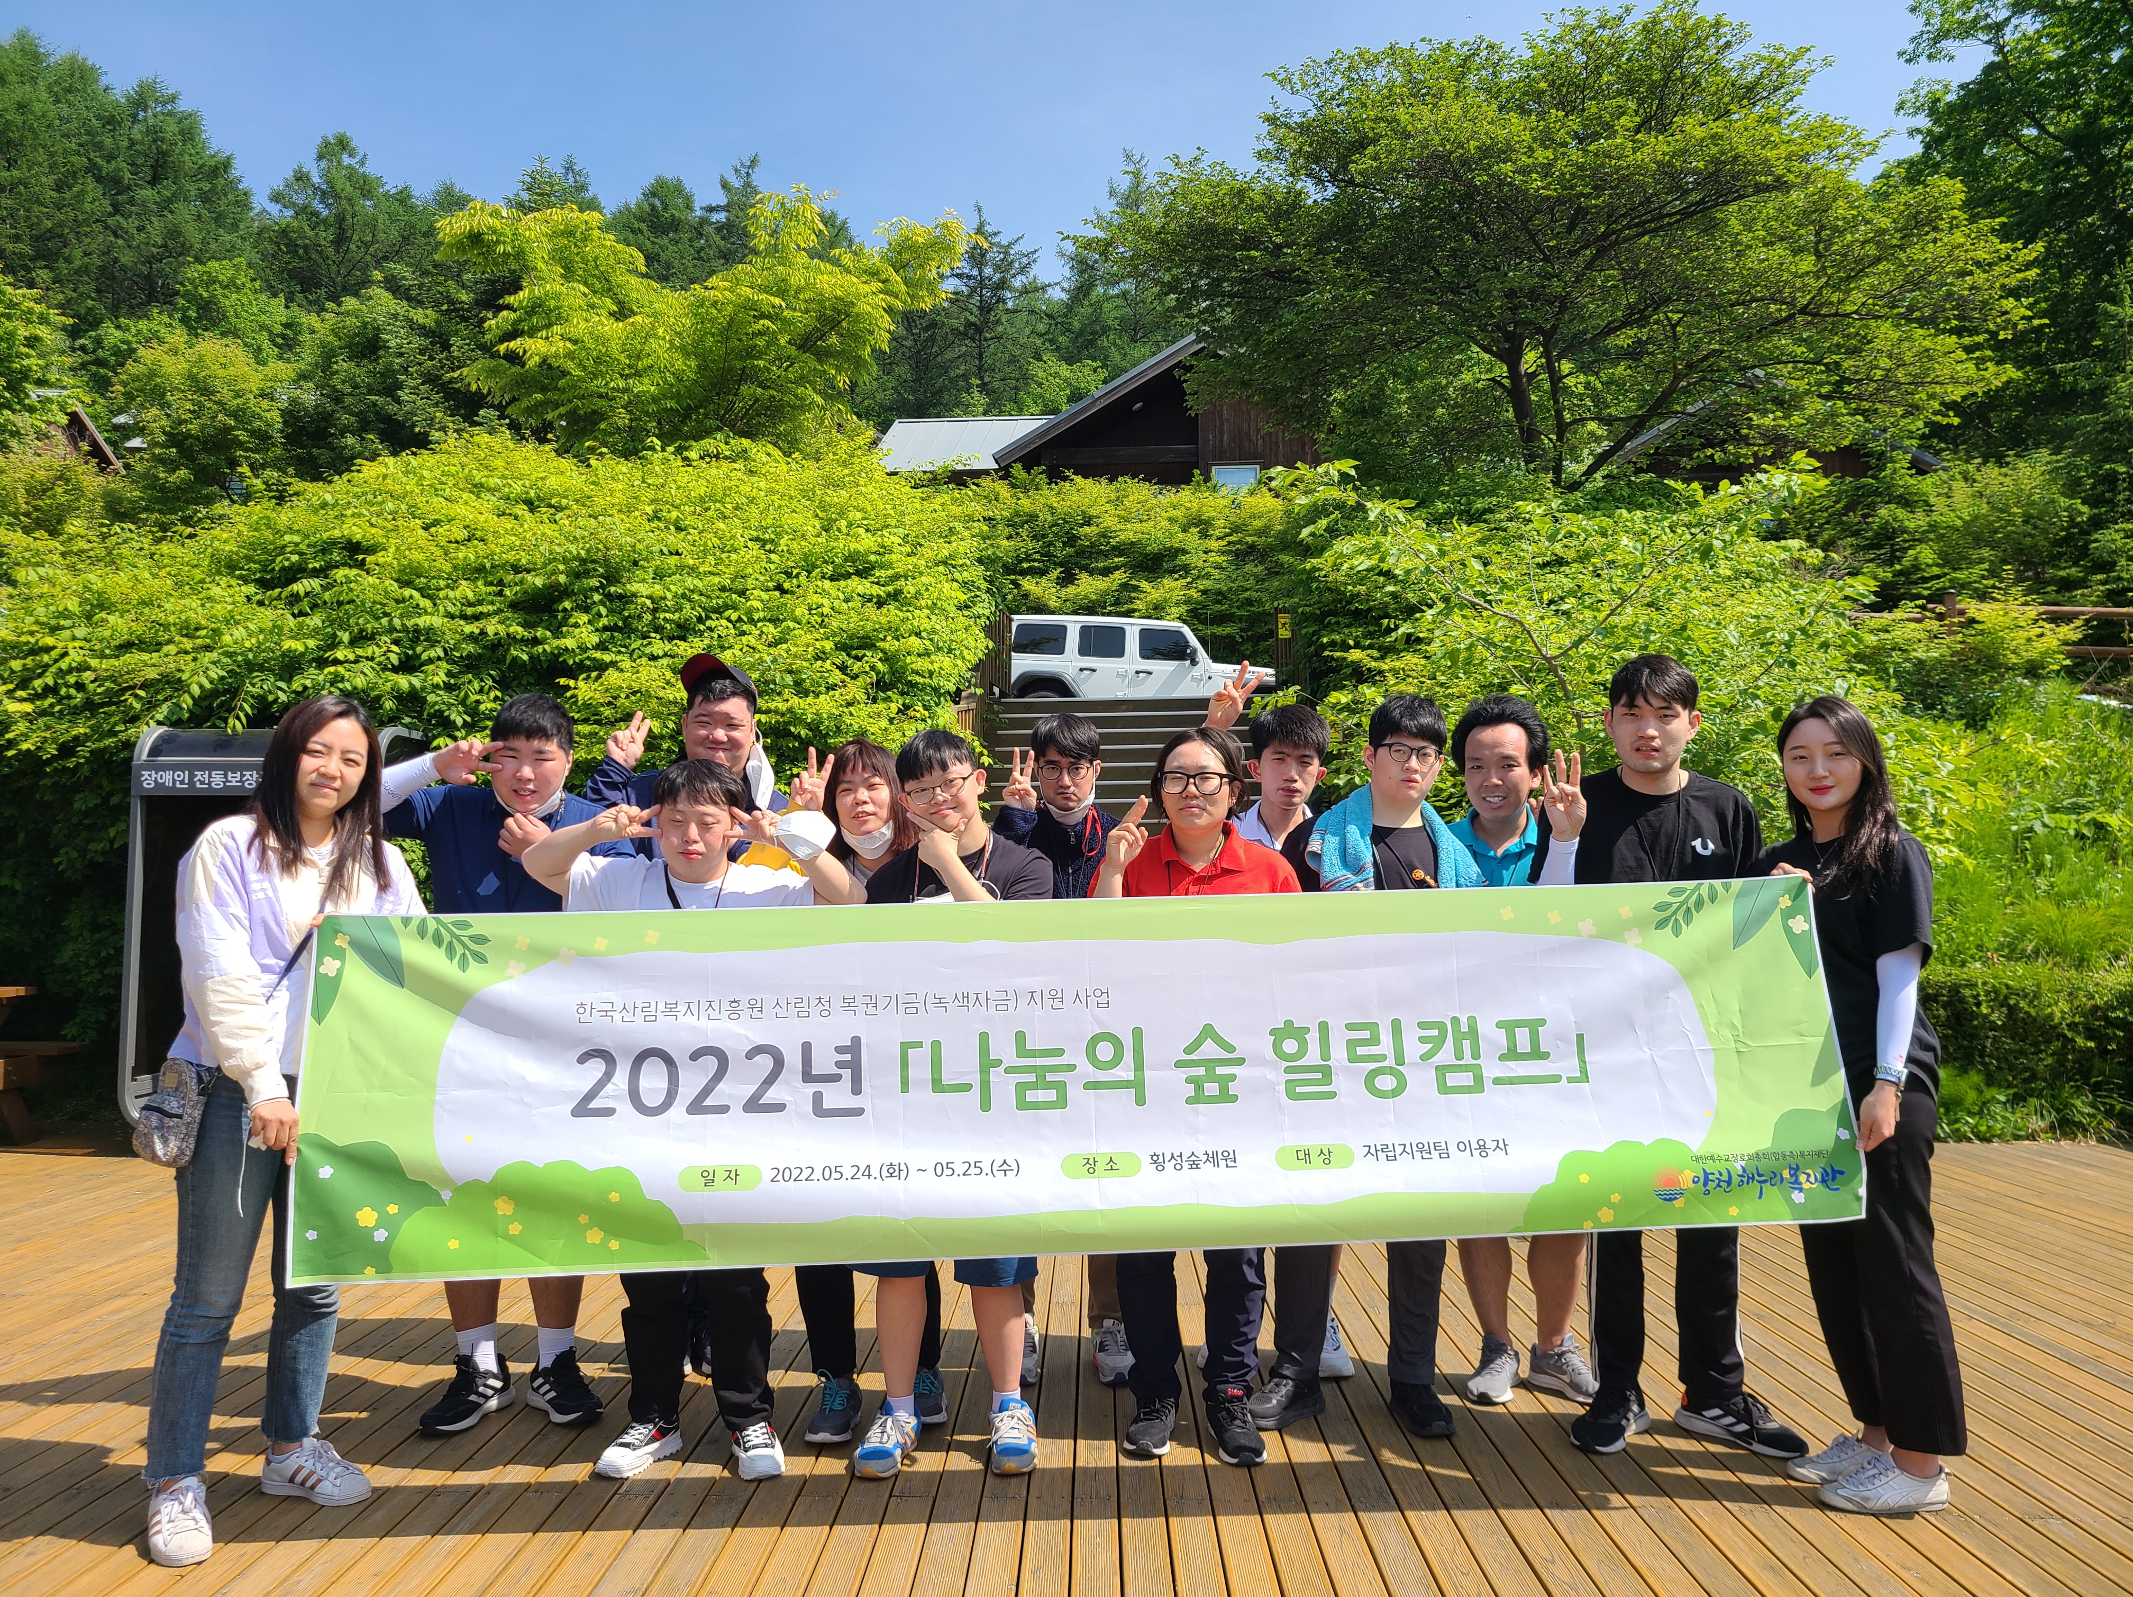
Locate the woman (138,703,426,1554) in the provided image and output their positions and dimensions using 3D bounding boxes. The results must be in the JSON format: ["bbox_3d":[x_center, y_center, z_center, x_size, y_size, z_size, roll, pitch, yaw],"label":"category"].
[{"bbox_3d":[-1.600,0.611,3.229,0.540,1.637,0.470,3,-5,-42],"label":"woman"}]

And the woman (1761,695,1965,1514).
[{"bbox_3d":[1.650,0.611,3.369,0.410,1.655,0.450,2,-4,-32],"label":"woman"}]

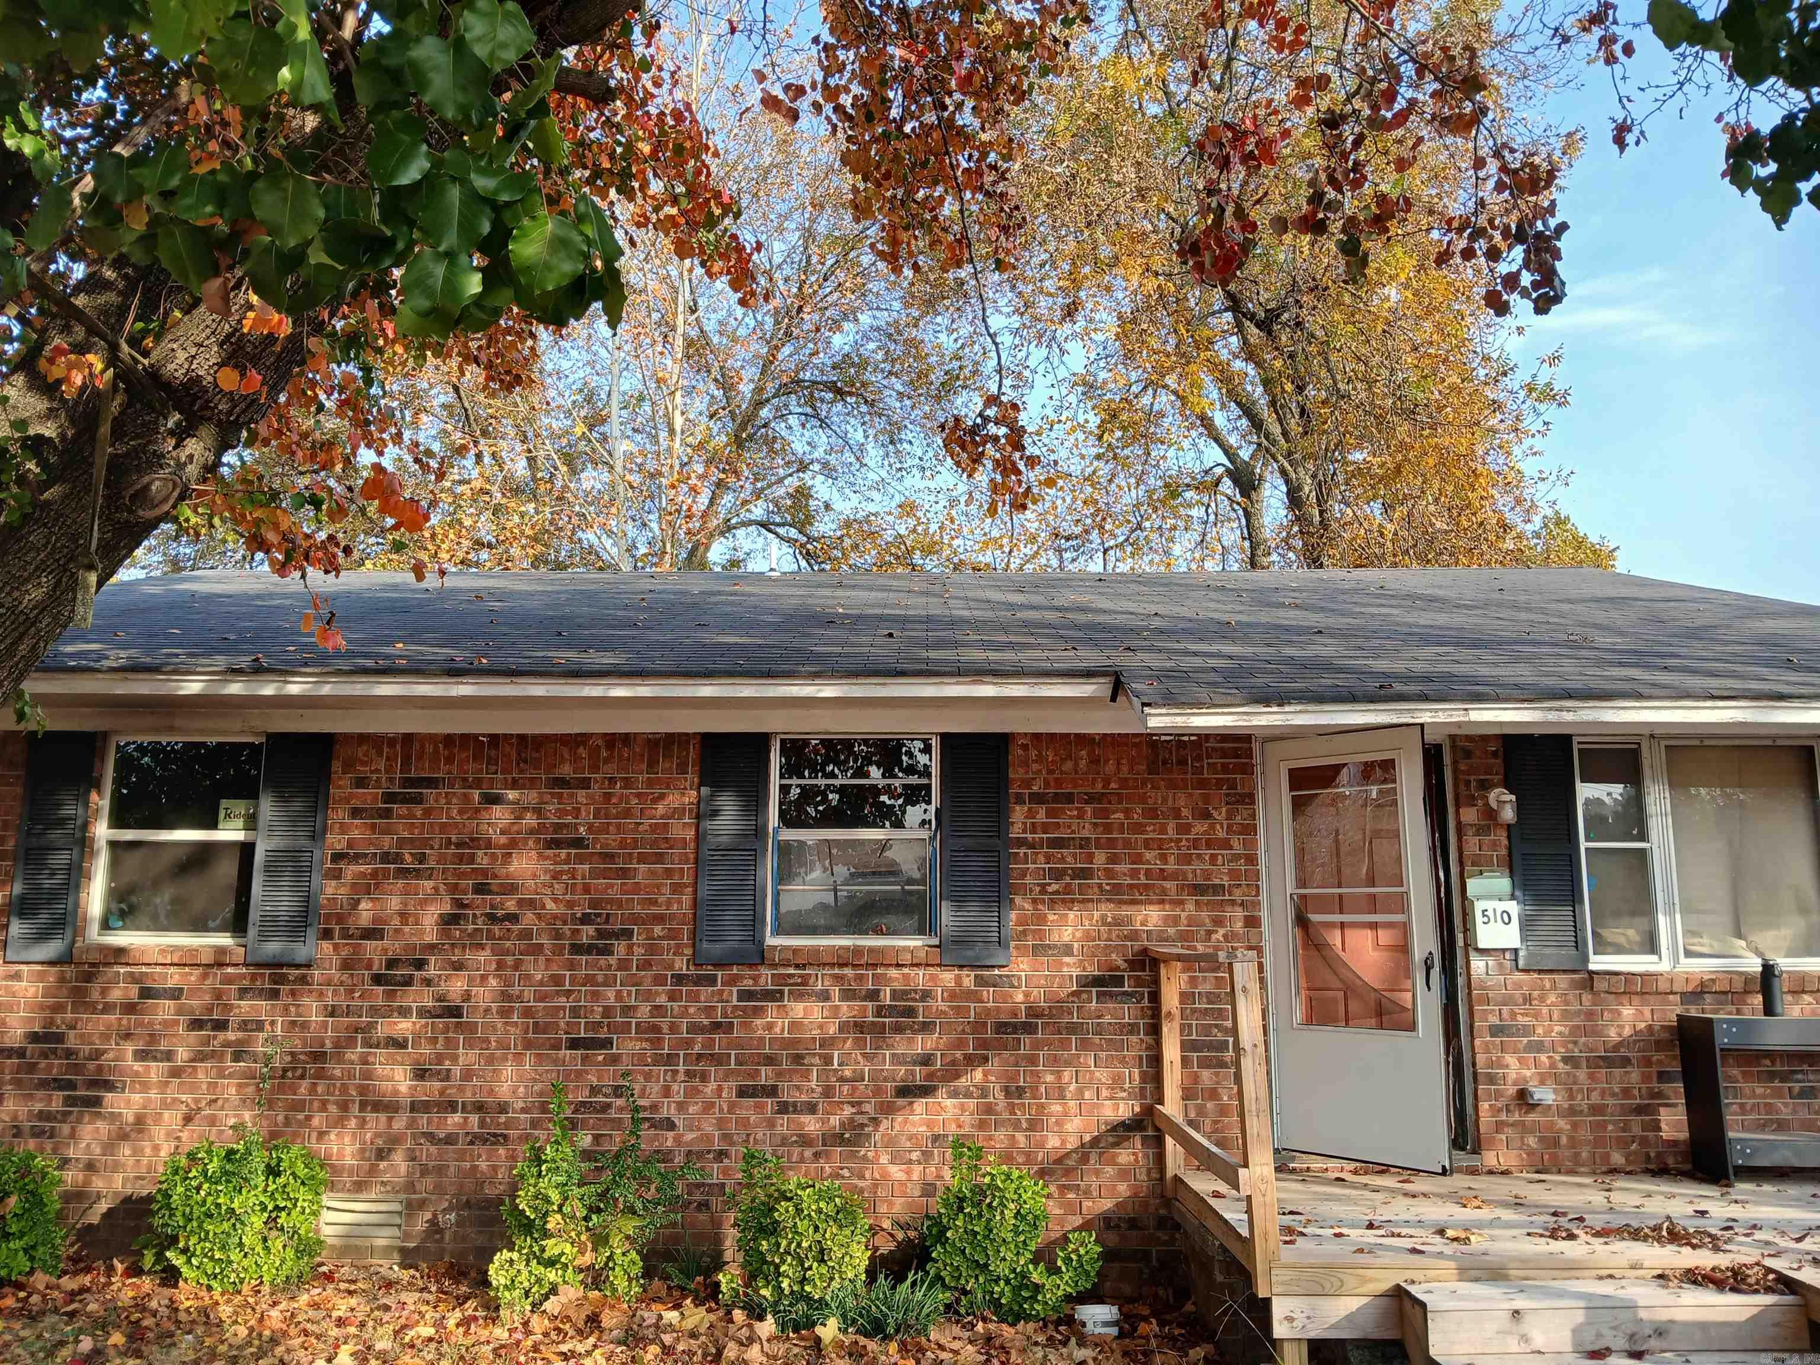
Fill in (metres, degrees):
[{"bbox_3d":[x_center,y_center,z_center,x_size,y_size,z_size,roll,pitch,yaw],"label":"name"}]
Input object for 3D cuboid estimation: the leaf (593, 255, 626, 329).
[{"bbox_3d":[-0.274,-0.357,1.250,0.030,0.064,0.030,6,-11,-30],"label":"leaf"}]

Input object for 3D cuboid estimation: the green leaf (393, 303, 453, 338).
[{"bbox_3d":[-0.432,-0.337,1.220,0.058,0.062,0.018,3,2,-20],"label":"green leaf"}]

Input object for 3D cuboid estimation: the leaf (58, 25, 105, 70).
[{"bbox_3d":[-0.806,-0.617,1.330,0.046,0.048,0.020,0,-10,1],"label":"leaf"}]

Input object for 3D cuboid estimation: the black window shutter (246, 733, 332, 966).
[{"bbox_3d":[-3.205,0.855,7.073,0.353,1.192,0.045,0,-9,2],"label":"black window shutter"}]

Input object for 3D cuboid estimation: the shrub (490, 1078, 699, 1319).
[{"bbox_3d":[-1.473,2.378,6.388,0.915,0.990,0.650,0,-9,2],"label":"shrub"}]

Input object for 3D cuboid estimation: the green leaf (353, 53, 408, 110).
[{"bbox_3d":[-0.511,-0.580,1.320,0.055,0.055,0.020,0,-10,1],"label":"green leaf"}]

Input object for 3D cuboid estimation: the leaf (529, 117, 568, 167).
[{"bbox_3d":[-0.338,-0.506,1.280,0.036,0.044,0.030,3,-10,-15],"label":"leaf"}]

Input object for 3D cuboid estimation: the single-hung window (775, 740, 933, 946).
[{"bbox_3d":[-0.287,0.800,6.995,0.850,1.050,0.100,0,-10,1],"label":"single-hung window"}]

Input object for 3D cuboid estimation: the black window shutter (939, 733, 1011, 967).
[{"bbox_3d":[0.335,0.842,6.941,0.346,1.173,0.045,0,-9,2],"label":"black window shutter"}]

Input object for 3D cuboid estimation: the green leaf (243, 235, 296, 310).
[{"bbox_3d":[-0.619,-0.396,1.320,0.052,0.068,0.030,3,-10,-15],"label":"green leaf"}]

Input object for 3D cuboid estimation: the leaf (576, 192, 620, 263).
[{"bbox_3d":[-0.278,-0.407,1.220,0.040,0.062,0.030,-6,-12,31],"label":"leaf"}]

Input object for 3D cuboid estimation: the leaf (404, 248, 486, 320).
[{"bbox_3d":[-0.410,-0.351,1.200,0.067,0.068,0.018,10,0,-21],"label":"leaf"}]

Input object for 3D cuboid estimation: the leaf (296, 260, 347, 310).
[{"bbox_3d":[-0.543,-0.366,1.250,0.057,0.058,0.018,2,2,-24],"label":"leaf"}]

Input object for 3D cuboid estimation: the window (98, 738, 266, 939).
[{"bbox_3d":[-3.838,0.822,7.182,0.860,1.094,0.090,0,-10,1],"label":"window"}]

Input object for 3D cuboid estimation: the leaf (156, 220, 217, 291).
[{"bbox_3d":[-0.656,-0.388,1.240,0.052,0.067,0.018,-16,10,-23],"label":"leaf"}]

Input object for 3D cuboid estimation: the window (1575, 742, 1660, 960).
[{"bbox_3d":[3.550,0.838,6.859,0.352,1.088,0.080,0,-9,2],"label":"window"}]

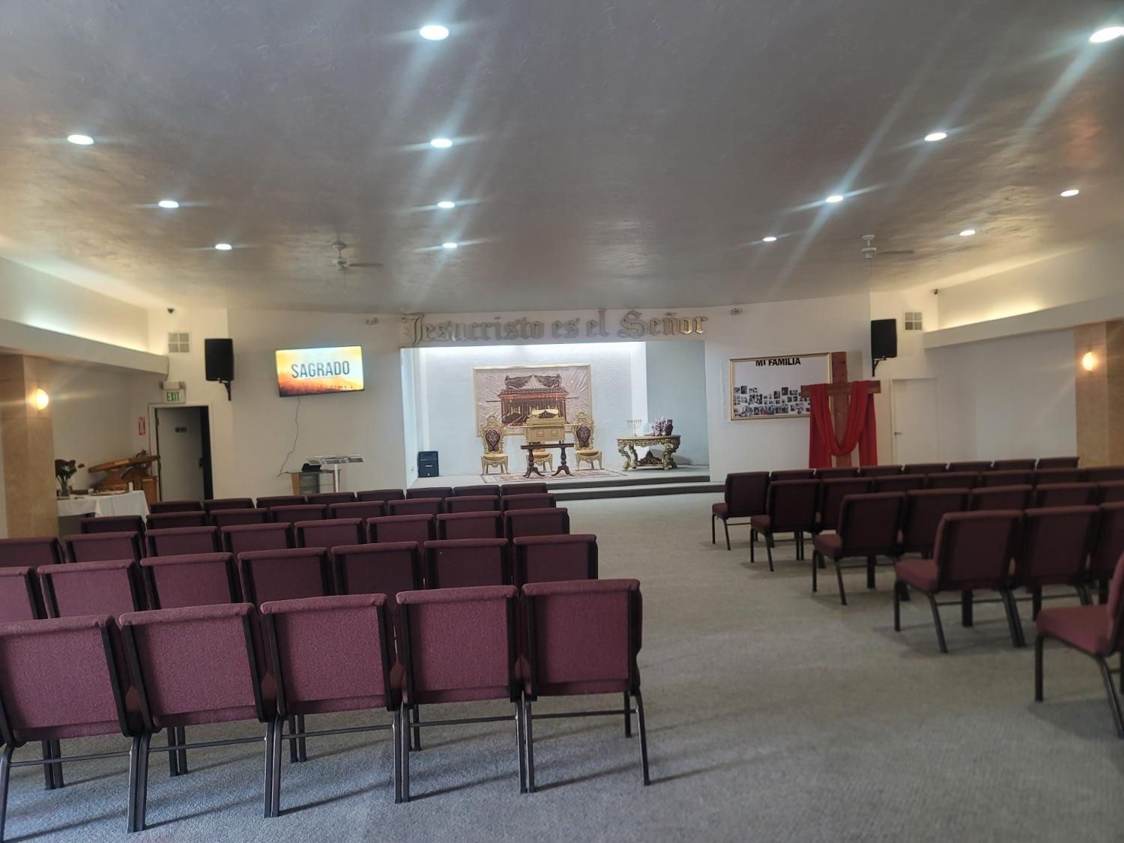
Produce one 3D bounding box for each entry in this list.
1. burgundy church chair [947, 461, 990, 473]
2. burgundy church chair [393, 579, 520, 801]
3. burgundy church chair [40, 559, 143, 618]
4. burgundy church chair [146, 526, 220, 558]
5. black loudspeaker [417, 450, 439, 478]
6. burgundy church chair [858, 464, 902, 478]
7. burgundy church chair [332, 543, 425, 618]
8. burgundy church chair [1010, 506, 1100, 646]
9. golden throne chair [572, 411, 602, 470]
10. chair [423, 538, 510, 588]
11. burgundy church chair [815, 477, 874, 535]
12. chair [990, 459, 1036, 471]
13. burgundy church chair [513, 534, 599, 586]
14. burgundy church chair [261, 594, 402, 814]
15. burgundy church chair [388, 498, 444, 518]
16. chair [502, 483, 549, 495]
[{"bbox_3d":[4.631,0.901,9.485,0.505,0.862,0.630,-2,0,-5],"label":"burgundy church chair"},{"bbox_3d":[-0.424,1.088,3.480,0.501,0.851,0.637,-2,0,-5],"label":"burgundy church chair"},{"bbox_3d":[-2.562,1.178,4.614,0.492,0.840,0.656,-2,0,-11],"label":"burgundy church chair"},{"bbox_3d":[-2.708,1.188,5.991,0.492,0.840,0.656,-2,0,-11],"label":"burgundy church chair"},{"bbox_3d":[-3.417,1.093,20.732,0.480,0.648,0.400,-2,0,-11],"label":"black loudspeaker"},{"bbox_3d":[3.580,0.933,9.388,0.510,0.850,0.666,-2,0,-3],"label":"burgundy church chair"},{"bbox_3d":[-1.038,1.110,4.786,0.497,0.852,0.638,-2,0,-6],"label":"burgundy church chair"},{"bbox_3d":[3.021,0.952,5.243,0.510,0.850,0.666,-2,0,-6],"label":"burgundy church chair"},{"bbox_3d":[0.608,0.474,20.057,0.660,1.420,0.680,-2,0,-8],"label":"golden throne chair"},{"bbox_3d":[-0.563,1.109,4.921,0.505,0.862,0.630,-2,0,-7],"label":"chair"},{"bbox_3d":[2.694,0.969,7.958,0.510,0.850,0.666,-2,0,-3],"label":"burgundy church chair"},{"bbox_3d":[5.081,0.867,9.385,0.501,0.851,0.637,-2,0,-3],"label":"chair"},{"bbox_3d":[-0.034,1.073,4.870,0.501,0.851,0.637,-2,0,-3],"label":"burgundy church chair"},{"bbox_3d":[-0.925,1.105,3.416,0.497,0.852,0.638,-2,0,-7],"label":"burgundy church chair"},{"bbox_3d":[-1.346,1.145,7.619,0.505,0.862,0.630,-2,0,-9],"label":"burgundy church chair"},{"bbox_3d":[-0.425,1.103,9.065,0.510,0.850,0.666,-2,0,-7],"label":"chair"}]

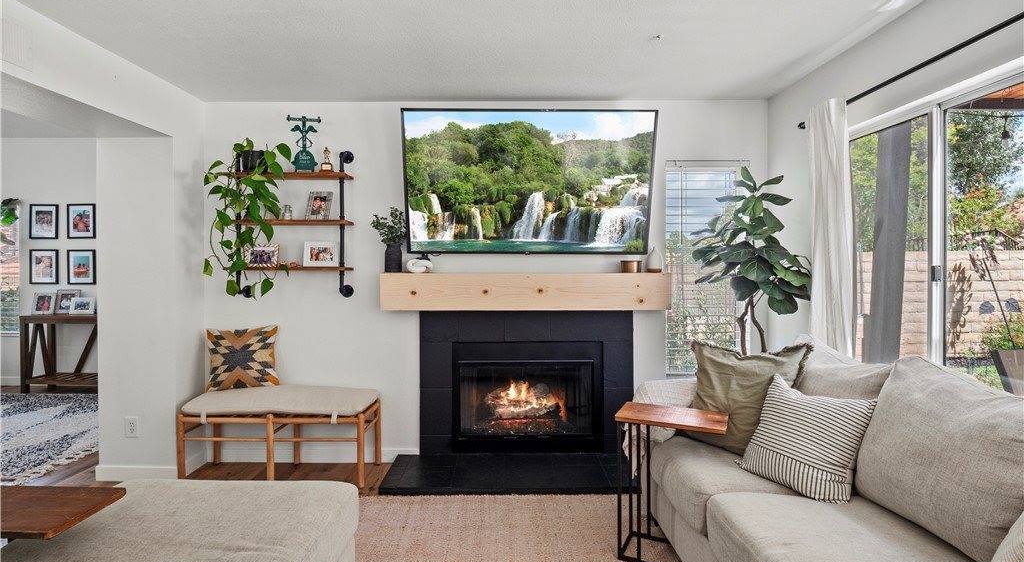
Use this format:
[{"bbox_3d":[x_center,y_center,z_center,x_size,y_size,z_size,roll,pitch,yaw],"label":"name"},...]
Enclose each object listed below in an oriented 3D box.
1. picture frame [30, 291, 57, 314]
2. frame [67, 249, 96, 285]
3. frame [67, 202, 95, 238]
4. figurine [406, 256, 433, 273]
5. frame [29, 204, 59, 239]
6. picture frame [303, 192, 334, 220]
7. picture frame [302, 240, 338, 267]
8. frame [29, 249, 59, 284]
[{"bbox_3d":[-4.964,0.242,5.020,0.240,0.230,0.030,0,-10,-8],"label":"picture frame"},{"bbox_3d":[-4.698,-0.149,5.170,0.310,0.380,0.025,0,1,0],"label":"frame"},{"bbox_3d":[-4.697,-0.650,5.170,0.302,0.370,0.030,0,1,0],"label":"frame"},{"bbox_3d":[-0.593,-0.097,3.050,0.165,0.088,0.075,0,1,0],"label":"figurine"},{"bbox_3d":[-5.109,-0.643,5.170,0.310,0.380,0.025,0,1,0],"label":"frame"},{"bbox_3d":[-1.247,-0.490,3.070,0.155,0.200,0.030,0,-17,-5],"label":"picture frame"},{"bbox_3d":[-1.234,-0.169,3.060,0.225,0.160,0.030,0,-9,-5],"label":"picture frame"},{"bbox_3d":[-5.109,-0.151,5.170,0.302,0.370,0.030,0,1,0],"label":"frame"}]

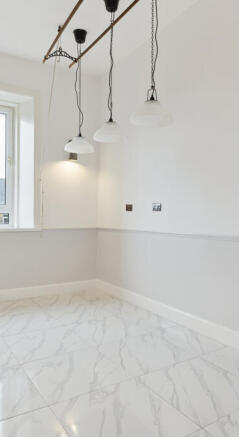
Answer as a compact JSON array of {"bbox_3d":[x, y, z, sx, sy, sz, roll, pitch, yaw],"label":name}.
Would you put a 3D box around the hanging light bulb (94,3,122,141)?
[{"bbox_3d":[-0.079,-1.427,2.798,0.336,1.349,0.336,0,0,0],"label":"hanging light bulb"}]

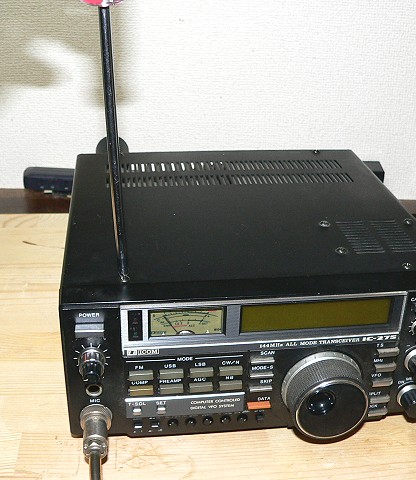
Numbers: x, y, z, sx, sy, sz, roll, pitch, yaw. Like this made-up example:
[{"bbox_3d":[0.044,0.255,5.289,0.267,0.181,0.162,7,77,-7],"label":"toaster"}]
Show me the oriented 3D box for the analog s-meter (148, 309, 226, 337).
[{"bbox_3d":[-0.011,0.046,0.379,0.044,0.018,0.006,-2,28,-7],"label":"analog s-meter"}]

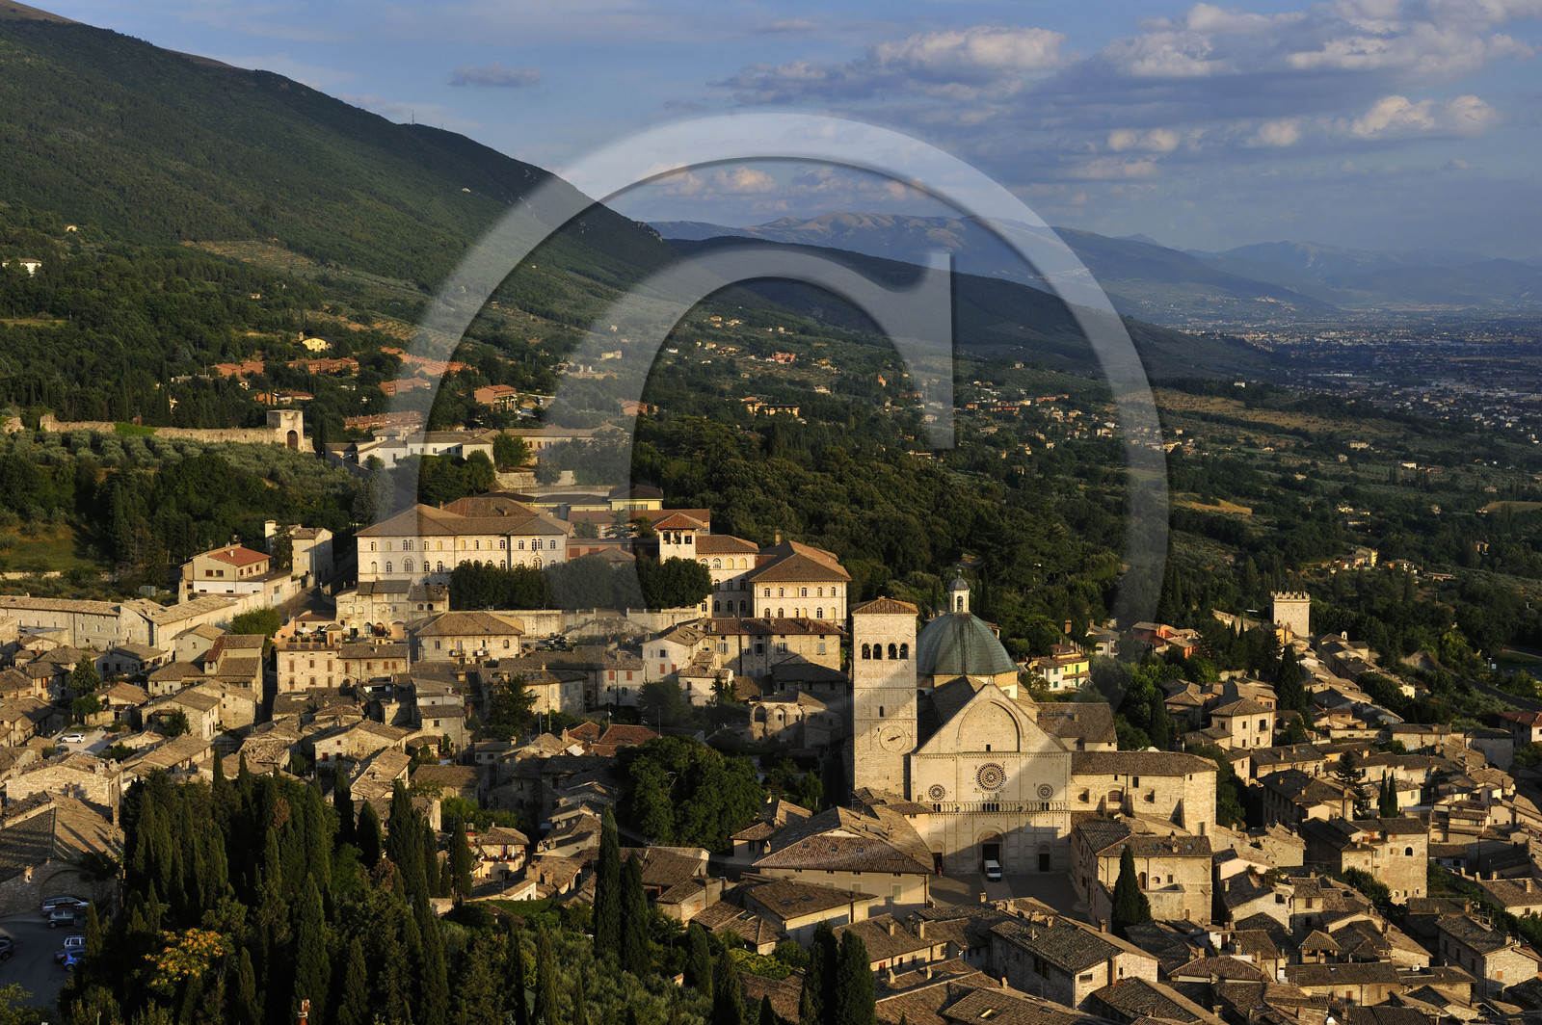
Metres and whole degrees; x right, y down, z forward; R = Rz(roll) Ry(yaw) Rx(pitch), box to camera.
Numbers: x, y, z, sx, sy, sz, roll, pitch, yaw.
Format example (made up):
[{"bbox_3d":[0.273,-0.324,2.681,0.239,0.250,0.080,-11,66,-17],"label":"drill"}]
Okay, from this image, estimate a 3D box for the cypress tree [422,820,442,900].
[{"bbox_3d":[-41.684,42.641,274.000,2.522,10.158,2.522,-1,6,-9],"label":"cypress tree"}]

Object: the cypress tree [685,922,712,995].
[{"bbox_3d":[-7.710,47.680,237.450,2.900,7.900,2.900,0,6,0],"label":"cypress tree"}]

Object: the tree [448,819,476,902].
[{"bbox_3d":[-38.530,43.339,278.000,3.462,10.461,3.462,-1,6,-8],"label":"tree"}]

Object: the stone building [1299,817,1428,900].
[{"bbox_3d":[97.587,56.303,366.619,16.500,12.200,14.000,-1,6,-6],"label":"stone building"}]

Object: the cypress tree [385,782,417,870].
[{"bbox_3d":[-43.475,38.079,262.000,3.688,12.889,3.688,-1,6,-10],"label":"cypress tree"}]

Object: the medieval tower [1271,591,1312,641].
[{"bbox_3d":[152.010,30.910,650.030,10.200,14.800,8.800,1,7,6],"label":"medieval tower"}]

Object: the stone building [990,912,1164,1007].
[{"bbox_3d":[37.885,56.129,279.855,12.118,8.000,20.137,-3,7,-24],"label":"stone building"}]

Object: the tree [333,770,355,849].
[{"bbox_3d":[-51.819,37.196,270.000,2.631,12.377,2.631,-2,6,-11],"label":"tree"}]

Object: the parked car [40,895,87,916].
[{"bbox_3d":[-64.810,36.260,205.000,4.400,1.500,1.780,-2,7,-18],"label":"parked car"}]

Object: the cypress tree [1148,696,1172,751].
[{"bbox_3d":[70.290,38.540,402.620,4.000,11.000,4.000,0,6,0],"label":"cypress tree"}]

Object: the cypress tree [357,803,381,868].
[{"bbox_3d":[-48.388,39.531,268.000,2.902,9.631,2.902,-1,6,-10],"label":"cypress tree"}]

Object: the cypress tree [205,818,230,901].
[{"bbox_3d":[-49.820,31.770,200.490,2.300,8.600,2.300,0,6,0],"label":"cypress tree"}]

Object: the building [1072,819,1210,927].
[{"bbox_3d":[53.300,50.990,317.450,16.800,11.400,18.200,0,6,0],"label":"building"}]

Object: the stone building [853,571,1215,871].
[{"bbox_3d":[40.060,31.770,369.330,56.800,43.000,55.000,0,6,-2],"label":"stone building"}]

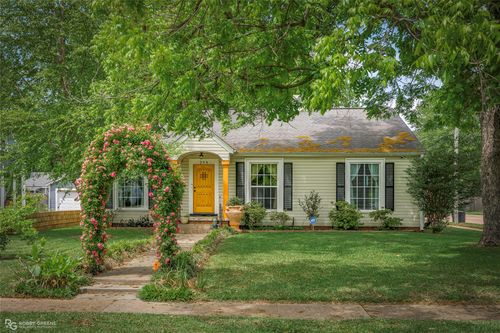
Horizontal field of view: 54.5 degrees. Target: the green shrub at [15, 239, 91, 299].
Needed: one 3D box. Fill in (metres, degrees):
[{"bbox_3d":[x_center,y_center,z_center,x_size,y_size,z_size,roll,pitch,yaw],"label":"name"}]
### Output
[{"bbox_3d":[-3.150,1.620,7.750,1.130,0.870,0.950,0,-2,0],"label":"green shrub"}]

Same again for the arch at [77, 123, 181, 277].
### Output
[{"bbox_3d":[-2.290,0.630,9.300,1.980,2.850,0.950,0,-2,0],"label":"arch"}]

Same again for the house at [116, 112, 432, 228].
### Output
[{"bbox_3d":[0.470,-0.040,23.100,13.100,5.400,8.100,0,-2,0],"label":"house"}]

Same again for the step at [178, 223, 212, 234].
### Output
[{"bbox_3d":[-2.090,2.420,19.000,1.420,0.380,0.550,0,-2,0],"label":"step"}]

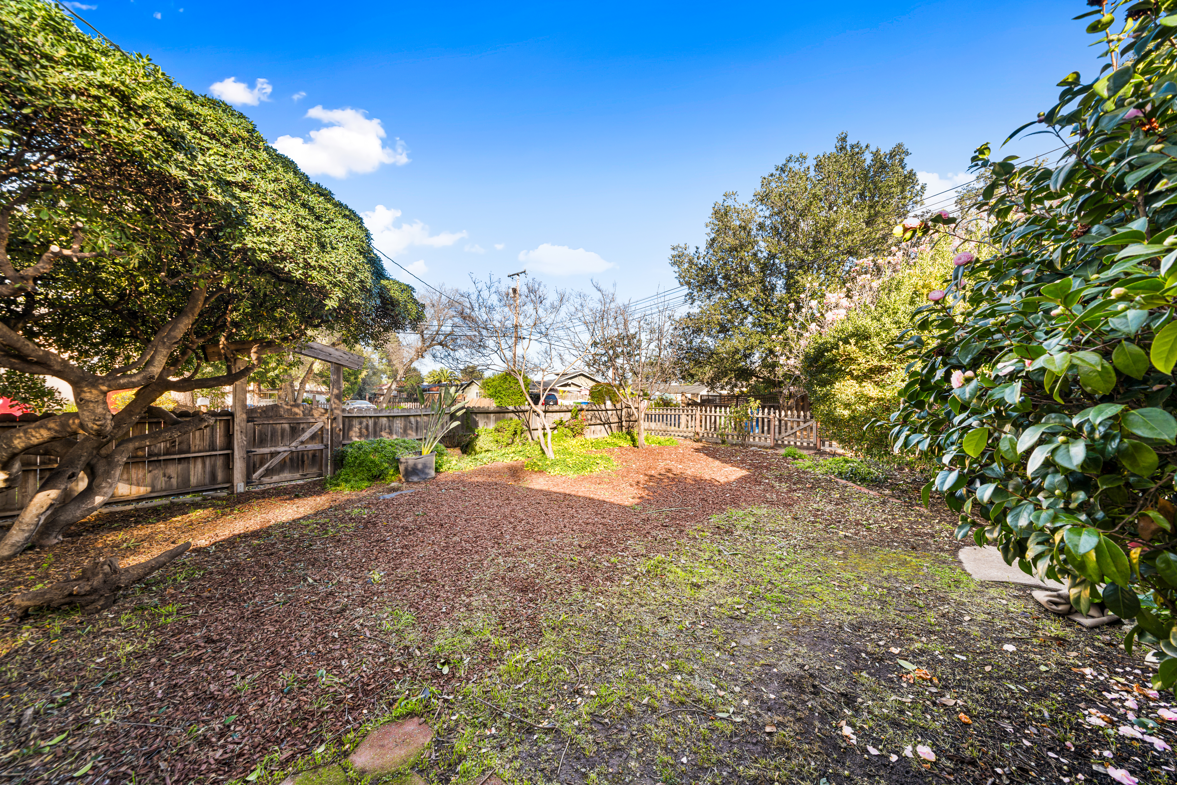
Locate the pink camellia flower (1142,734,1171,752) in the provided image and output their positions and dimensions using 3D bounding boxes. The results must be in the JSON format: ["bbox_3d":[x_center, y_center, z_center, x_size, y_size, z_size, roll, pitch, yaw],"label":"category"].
[{"bbox_3d":[2.450,1.510,1.690,0.078,0.028,0.075,0,0,0],"label":"pink camellia flower"}]

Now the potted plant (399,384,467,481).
[{"bbox_3d":[-2.740,0.680,6.900,1.150,1.660,0.900,0,0,0],"label":"potted plant"}]

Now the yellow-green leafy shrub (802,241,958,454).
[{"bbox_3d":[6.650,-0.900,9.000,3.800,4.800,3.500,0,0,0],"label":"yellow-green leafy shrub"}]

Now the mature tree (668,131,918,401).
[{"bbox_3d":[8.200,-4.300,15.500,9.700,11.600,9.000,0,0,0],"label":"mature tree"}]

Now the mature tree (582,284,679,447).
[{"bbox_3d":[1.180,-0.740,10.900,2.650,4.500,2.600,0,0,0],"label":"mature tree"}]

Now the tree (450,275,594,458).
[{"bbox_3d":[-1.560,-0.600,9.200,3.250,4.200,3.000,0,0,0],"label":"tree"}]

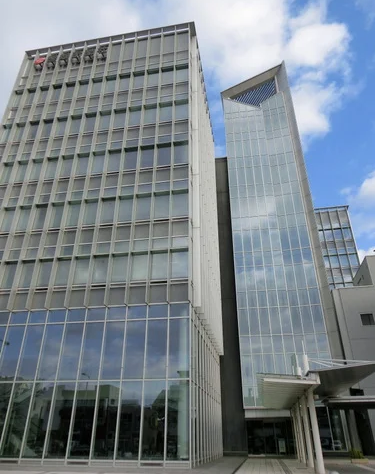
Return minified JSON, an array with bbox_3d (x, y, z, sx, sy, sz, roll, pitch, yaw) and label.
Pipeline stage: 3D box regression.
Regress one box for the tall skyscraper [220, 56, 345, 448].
[{"bbox_3d":[8.497,-0.922,37.677,7.980,40.560,7.800,-4,-29,8],"label":"tall skyscraper"}]

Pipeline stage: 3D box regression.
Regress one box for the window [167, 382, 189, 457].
[{"bbox_3d":[-0.455,8.716,17.364,1.160,3.482,0.100,-4,-29,8],"label":"window"}]

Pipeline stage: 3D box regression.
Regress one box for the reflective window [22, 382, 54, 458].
[{"bbox_3d":[-7.563,9.257,18.382,1.160,3.482,0.100,-4,-29,8],"label":"reflective window"}]

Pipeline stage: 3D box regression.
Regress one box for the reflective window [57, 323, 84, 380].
[{"bbox_3d":[-6.386,6.313,19.962,1.125,3.050,0.100,-4,-29,8],"label":"reflective window"}]

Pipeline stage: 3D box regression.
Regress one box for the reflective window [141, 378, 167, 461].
[{"bbox_3d":[-1.619,8.901,17.675,1.125,3.456,0.100,-4,-29,8],"label":"reflective window"}]

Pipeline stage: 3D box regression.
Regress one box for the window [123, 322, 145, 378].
[{"bbox_3d":[-2.822,5.951,19.288,1.160,3.088,0.100,-4,-29,8],"label":"window"}]

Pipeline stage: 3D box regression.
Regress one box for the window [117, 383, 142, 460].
[{"bbox_3d":[-2.825,8.897,17.703,1.160,3.482,0.100,-4,-29,8],"label":"window"}]

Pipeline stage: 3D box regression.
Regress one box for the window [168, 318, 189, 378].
[{"bbox_3d":[-0.418,5.856,19.080,1.125,3.050,0.100,-4,-29,8],"label":"window"}]

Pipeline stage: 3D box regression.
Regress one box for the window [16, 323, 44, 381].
[{"bbox_3d":[-8.744,6.401,20.136,1.160,3.088,0.100,-4,-29,8],"label":"window"}]

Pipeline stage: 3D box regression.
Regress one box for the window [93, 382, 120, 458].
[{"bbox_3d":[-4.006,9.083,18.028,1.125,3.456,0.100,-4,-29,8],"label":"window"}]

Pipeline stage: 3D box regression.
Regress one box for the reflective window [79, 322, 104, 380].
[{"bbox_3d":[-5.192,6.222,19.785,1.125,3.050,0.100,-4,-29,8],"label":"reflective window"}]

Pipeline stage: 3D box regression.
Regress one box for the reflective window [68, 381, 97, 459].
[{"bbox_3d":[-5.200,9.175,18.204,1.125,3.456,0.100,-4,-29,8],"label":"reflective window"}]

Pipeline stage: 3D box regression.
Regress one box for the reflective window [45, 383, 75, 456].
[{"bbox_3d":[-6.394,9.266,18.380,1.125,3.456,0.100,-4,-29,8],"label":"reflective window"}]

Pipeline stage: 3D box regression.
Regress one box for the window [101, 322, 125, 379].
[{"bbox_3d":[-4.006,6.041,19.458,1.160,3.088,0.100,-4,-29,8],"label":"window"}]

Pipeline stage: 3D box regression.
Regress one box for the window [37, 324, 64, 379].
[{"bbox_3d":[-7.580,6.404,20.138,1.125,3.050,0.100,-4,-29,8],"label":"window"}]

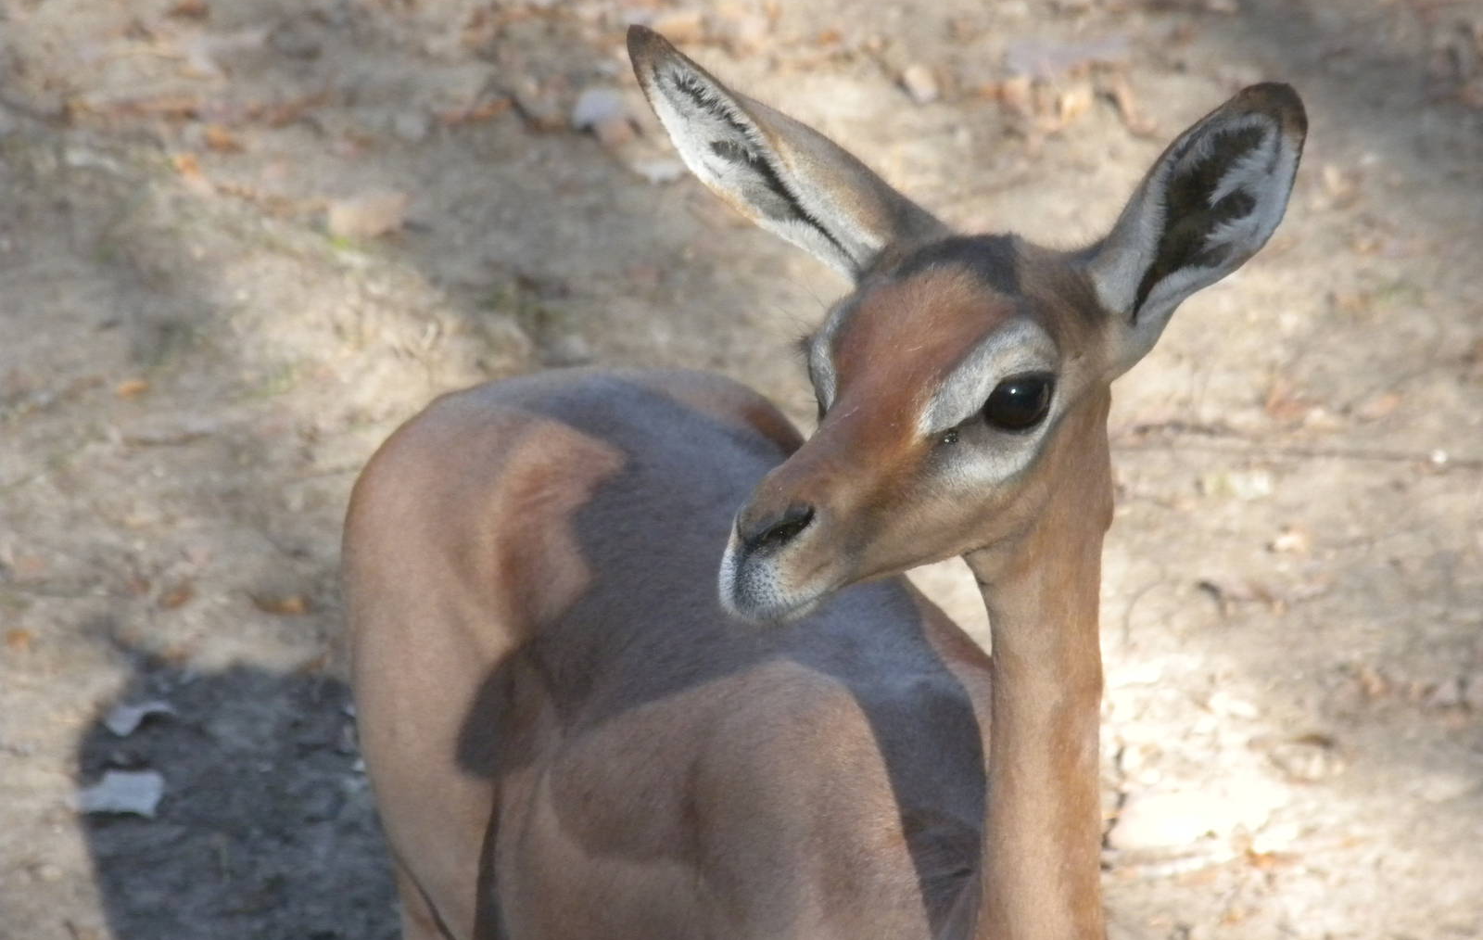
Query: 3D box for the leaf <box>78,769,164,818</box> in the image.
[{"bbox_3d":[-0.449,0.234,8.060,0.062,0.013,0.061,0,20,0],"label":"leaf"}]

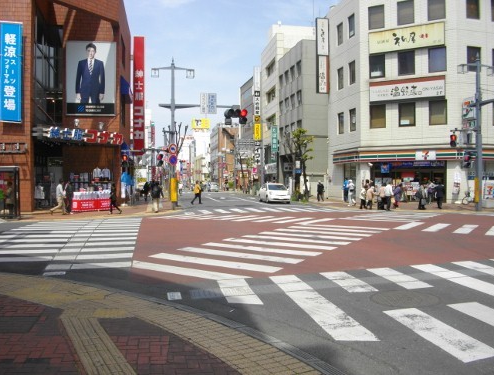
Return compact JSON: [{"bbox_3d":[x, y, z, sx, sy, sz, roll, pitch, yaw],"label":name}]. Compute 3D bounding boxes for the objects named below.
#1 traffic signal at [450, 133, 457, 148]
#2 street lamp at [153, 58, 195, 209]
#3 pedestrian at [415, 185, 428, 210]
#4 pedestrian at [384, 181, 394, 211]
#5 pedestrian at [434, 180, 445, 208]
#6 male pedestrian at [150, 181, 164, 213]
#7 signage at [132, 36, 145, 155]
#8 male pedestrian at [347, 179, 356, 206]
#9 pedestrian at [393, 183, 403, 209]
[{"bbox_3d":[10.733,-2.420,24.000,0.350,0.720,0.300,0,1,18],"label":"traffic signal"},{"bbox_3d":[-4.230,-3.114,26.600,2.520,8.700,0.500,0,1,-10],"label":"street lamp"},{"bbox_3d":[9.757,0.502,25.800,0.580,1.500,0.500,0,1,21],"label":"pedestrian"},{"bbox_3d":[7.745,0.476,25.300,0.580,1.600,0.420,0,1,12],"label":"pedestrian"},{"bbox_3d":[11.030,0.423,26.400,0.580,1.650,0.420,0,1,18],"label":"pedestrian"},{"bbox_3d":[-4.612,0.478,23.500,0.620,1.600,0.500,0,1,-7],"label":"male pedestrian"},{"bbox_3d":[-8.373,-7.088,36.000,0.840,9.200,0.350,0,1,-9],"label":"signage"},{"bbox_3d":[6.557,0.345,29.000,0.580,1.640,0.500,0,1,15],"label":"male pedestrian"},{"bbox_3d":[9.026,0.476,27.500,0.550,1.490,0.470,0,1,-6],"label":"pedestrian"}]

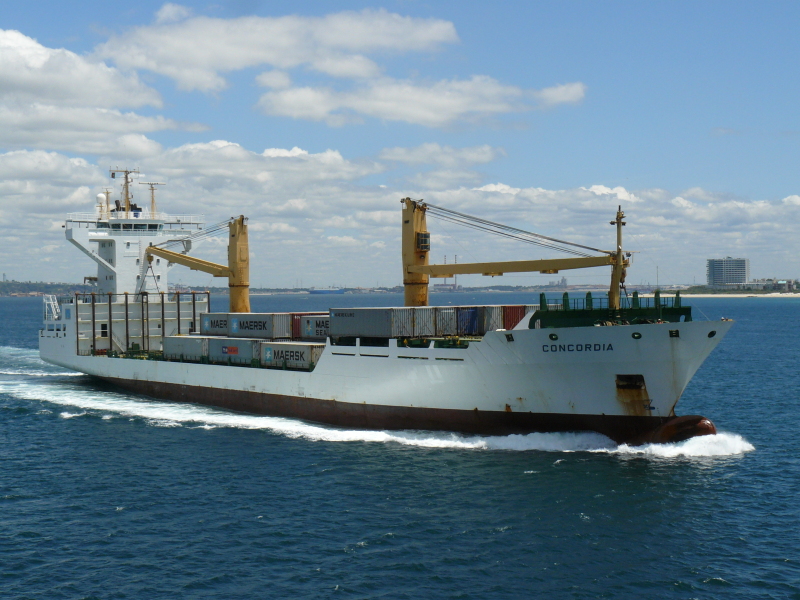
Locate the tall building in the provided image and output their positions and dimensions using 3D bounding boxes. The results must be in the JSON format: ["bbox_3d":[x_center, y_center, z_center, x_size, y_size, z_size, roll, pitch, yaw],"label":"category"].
[{"bbox_3d":[478.110,-40.377,2055.000,60.000,44.500,21.000,0,0,22],"label":"tall building"}]

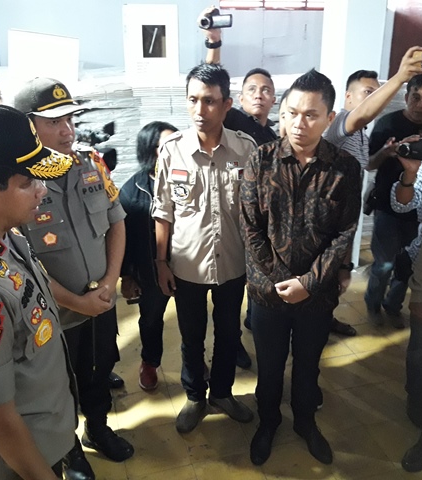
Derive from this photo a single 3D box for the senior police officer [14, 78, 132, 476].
[{"bbox_3d":[-0.549,0.205,2.138,0.540,1.670,0.400,-14,24,-33],"label":"senior police officer"}]

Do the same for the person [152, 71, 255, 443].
[{"bbox_3d":[-0.019,0.107,2.338,0.480,1.710,0.340,-1,20,-2],"label":"person"}]

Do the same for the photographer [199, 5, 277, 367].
[{"bbox_3d":[0.188,-0.242,2.913,0.500,1.970,0.460,2,20,5],"label":"photographer"}]

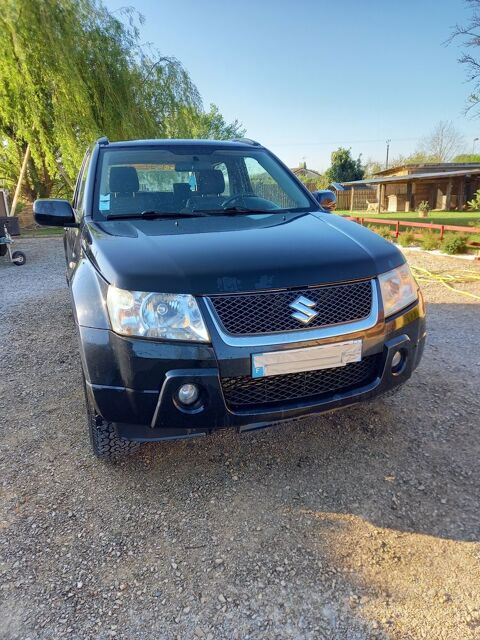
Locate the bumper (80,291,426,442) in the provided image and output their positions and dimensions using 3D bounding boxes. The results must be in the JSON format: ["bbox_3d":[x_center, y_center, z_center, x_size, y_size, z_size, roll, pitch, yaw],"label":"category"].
[{"bbox_3d":[0.209,0.174,2.193,1.780,0.540,0.520,-7,16,-20],"label":"bumper"}]

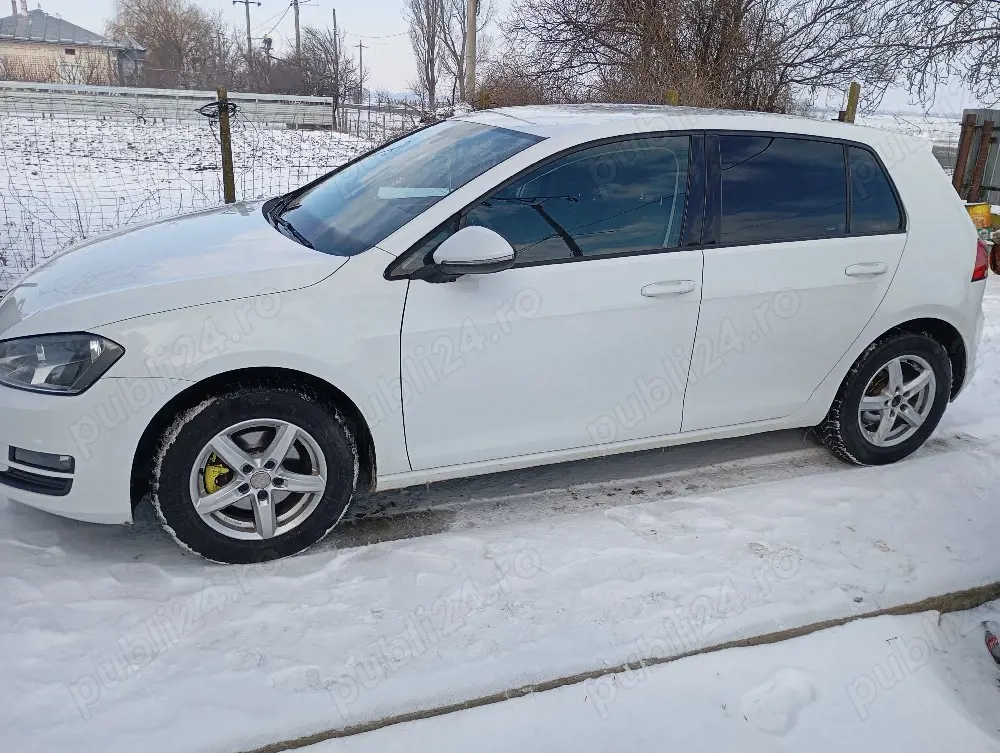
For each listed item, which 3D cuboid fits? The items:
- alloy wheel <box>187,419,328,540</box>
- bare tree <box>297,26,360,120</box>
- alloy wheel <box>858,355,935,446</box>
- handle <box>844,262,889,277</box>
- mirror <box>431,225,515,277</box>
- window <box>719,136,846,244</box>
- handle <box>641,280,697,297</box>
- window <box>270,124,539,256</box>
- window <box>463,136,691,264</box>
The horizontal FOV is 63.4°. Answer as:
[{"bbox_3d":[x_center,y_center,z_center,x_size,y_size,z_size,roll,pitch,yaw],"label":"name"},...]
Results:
[{"bbox_3d":[-0.791,0.308,2.656,0.416,0.416,0.180,-5,20,-20],"label":"alloy wheel"},{"bbox_3d":[-9.104,-16.018,43.249,3.600,4.900,3.300,-2,19,-11],"label":"bare tree"},{"bbox_3d":[1.679,0.080,3.553,0.416,0.416,0.180,-5,20,-20],"label":"alloy wheel"},{"bbox_3d":[1.420,-0.416,3.139,0.207,0.044,0.046,-5,20,-20],"label":"handle"},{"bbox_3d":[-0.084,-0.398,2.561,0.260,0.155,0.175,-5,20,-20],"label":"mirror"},{"bbox_3d":[1.101,-0.718,3.113,0.620,0.400,0.050,-5,-1,-20],"label":"window"},{"bbox_3d":[0.596,-0.311,2.853,0.212,0.045,0.046,-5,20,-20],"label":"handle"},{"bbox_3d":[-0.443,-0.804,3.284,0.930,0.100,1.380,-34,27,-7],"label":"window"},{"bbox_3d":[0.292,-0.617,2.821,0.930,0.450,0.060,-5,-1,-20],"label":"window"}]

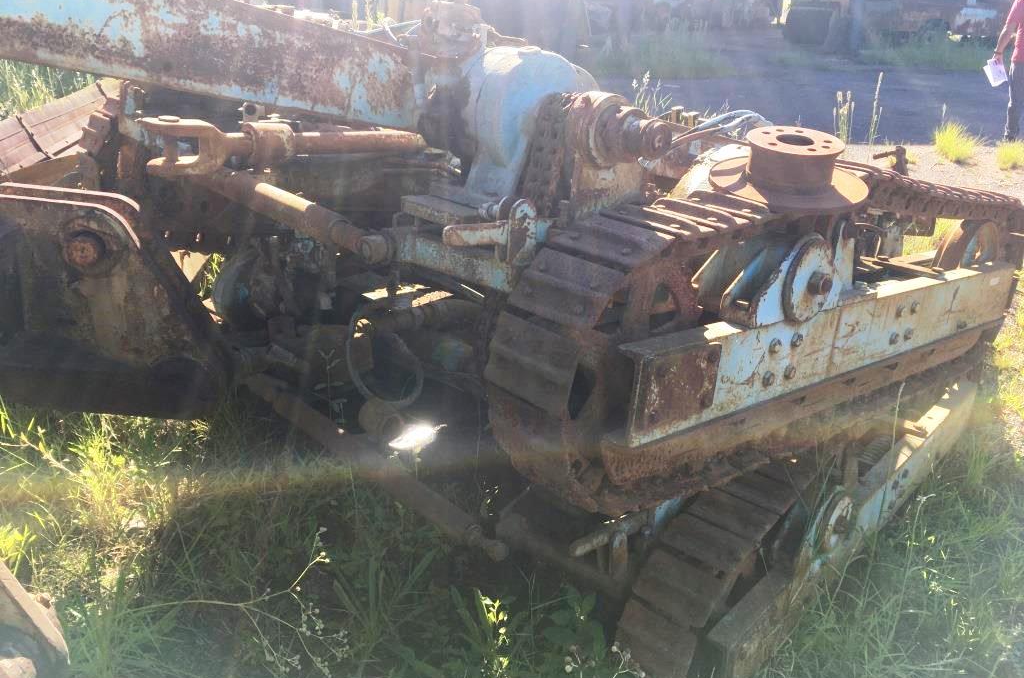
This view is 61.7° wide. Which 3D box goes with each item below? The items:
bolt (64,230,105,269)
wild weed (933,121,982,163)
[{"bbox_3d":[-1.332,-0.275,2.670,0.115,0.110,0.085,-2,21,-1],"label":"bolt"},{"bbox_3d":[4.107,-1.810,7.900,0.430,0.370,0.410,-2,21,1],"label":"wild weed"}]

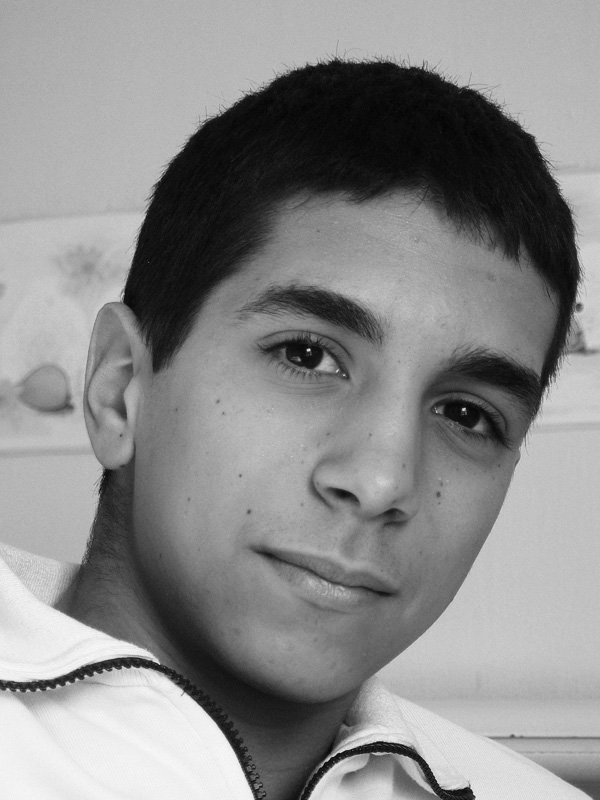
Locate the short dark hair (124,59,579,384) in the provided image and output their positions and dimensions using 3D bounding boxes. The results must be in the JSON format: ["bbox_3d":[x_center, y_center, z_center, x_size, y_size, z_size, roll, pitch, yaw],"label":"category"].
[{"bbox_3d":[0.020,-0.046,1.800,0.165,0.165,0.195,22,-8,-18],"label":"short dark hair"}]

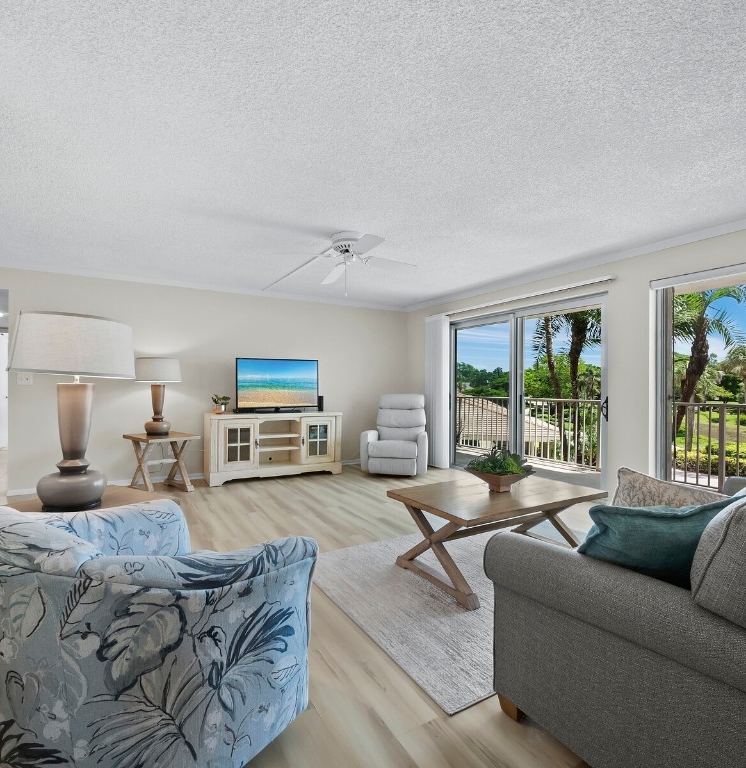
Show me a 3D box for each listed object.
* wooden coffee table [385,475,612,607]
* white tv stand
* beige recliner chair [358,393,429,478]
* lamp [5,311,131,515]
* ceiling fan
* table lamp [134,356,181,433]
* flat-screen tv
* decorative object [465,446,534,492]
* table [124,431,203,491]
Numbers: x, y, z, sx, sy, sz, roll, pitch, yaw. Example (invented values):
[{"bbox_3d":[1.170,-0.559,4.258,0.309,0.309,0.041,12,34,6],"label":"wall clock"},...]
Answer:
[{"bbox_3d":[0.846,0.963,2.811,1.275,0.466,0.767,0,0,-30],"label":"wooden coffee table"},{"bbox_3d":[-1.254,0.786,5.353,1.651,0.820,0.487,0,0,-29],"label":"white tv stand"},{"bbox_3d":[0.362,0.682,5.944,0.870,1.050,0.860,0,0,14],"label":"beige recliner chair"},{"bbox_3d":[-1.381,0.138,1.925,0.464,0.867,0.464,0,0,-29],"label":"lamp"},{"bbox_3d":[-0.225,-1.019,3.489,1.320,0.448,1.320,0,0,-29],"label":"ceiling fan"},{"bbox_3d":[-2.454,0.144,4.738,0.464,0.867,0.464,0,0,-29],"label":"table lamp"},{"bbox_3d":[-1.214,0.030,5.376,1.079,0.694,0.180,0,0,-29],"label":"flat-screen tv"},{"bbox_3d":[0.872,0.583,2.841,0.328,0.295,0.328,0,0,-29],"label":"decorative object"},{"bbox_3d":[-2.352,0.883,4.614,0.699,0.610,0.541,0,0,41],"label":"table"}]

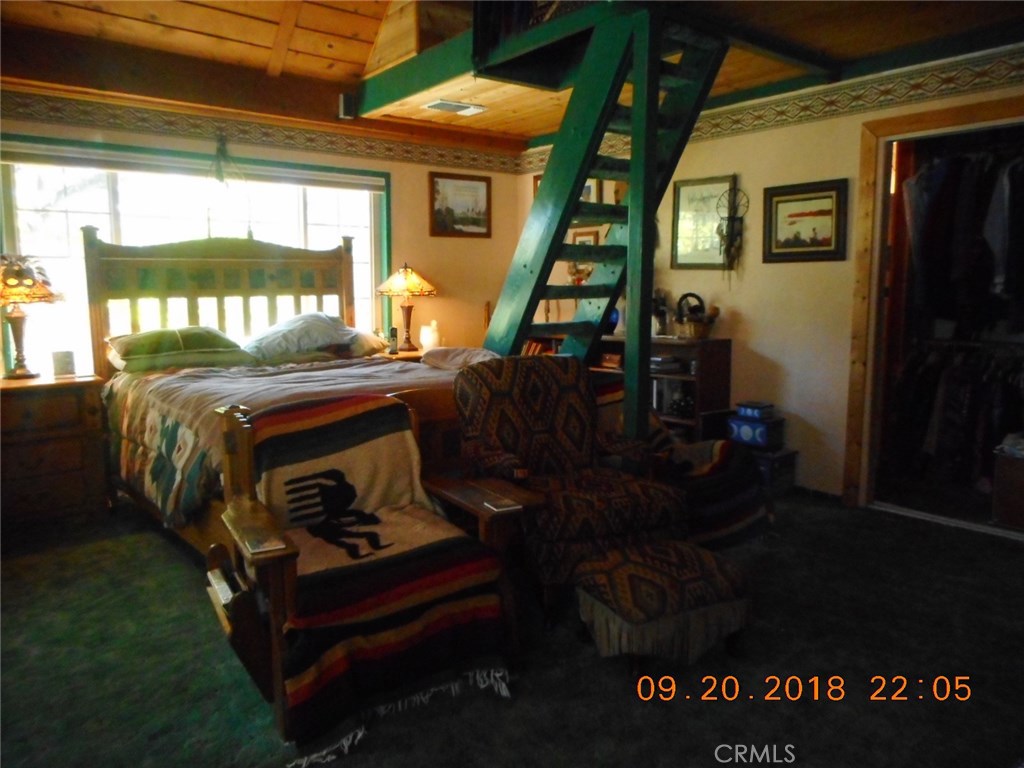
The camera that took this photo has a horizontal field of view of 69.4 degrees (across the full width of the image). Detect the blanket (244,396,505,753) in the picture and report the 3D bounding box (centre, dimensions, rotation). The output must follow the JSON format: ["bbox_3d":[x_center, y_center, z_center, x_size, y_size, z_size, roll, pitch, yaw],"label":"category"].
[{"bbox_3d":[-0.498,0.534,2.530,0.640,0.860,0.850,-5,9,-28],"label":"blanket"}]

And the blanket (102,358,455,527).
[{"bbox_3d":[-0.912,0.232,3.641,1.660,0.520,1.850,-6,10,-38],"label":"blanket"}]

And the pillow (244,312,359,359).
[{"bbox_3d":[-1.329,-0.304,4.677,0.700,0.270,0.420,-7,10,-40],"label":"pillow"}]

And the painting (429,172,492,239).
[{"bbox_3d":[-0.409,-1.425,5.909,0.585,0.485,0.030,-7,10,-40],"label":"painting"}]

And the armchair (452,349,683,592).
[{"bbox_3d":[0.215,0.391,3.192,0.700,0.950,0.860,-4,9,-25],"label":"armchair"}]

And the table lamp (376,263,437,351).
[{"bbox_3d":[-0.773,-0.582,5.468,0.440,0.645,0.440,0,8,0],"label":"table lamp"}]

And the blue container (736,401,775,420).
[{"bbox_3d":[1.487,0.175,4.512,0.120,0.085,0.155,-7,10,-40],"label":"blue container"}]

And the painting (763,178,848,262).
[{"bbox_3d":[1.788,-0.992,4.561,0.035,0.470,0.563,-6,10,-36],"label":"painting"}]

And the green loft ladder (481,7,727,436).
[{"bbox_3d":[0.301,-0.546,4.236,0.640,2.530,1.780,-6,10,-36],"label":"green loft ladder"}]

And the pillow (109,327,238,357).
[{"bbox_3d":[-1.898,-0.238,4.200,0.660,0.180,0.420,-7,10,-40],"label":"pillow"}]

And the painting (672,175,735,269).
[{"bbox_3d":[1.324,-1.122,5.173,0.030,0.620,0.530,-6,10,-36],"label":"painting"}]

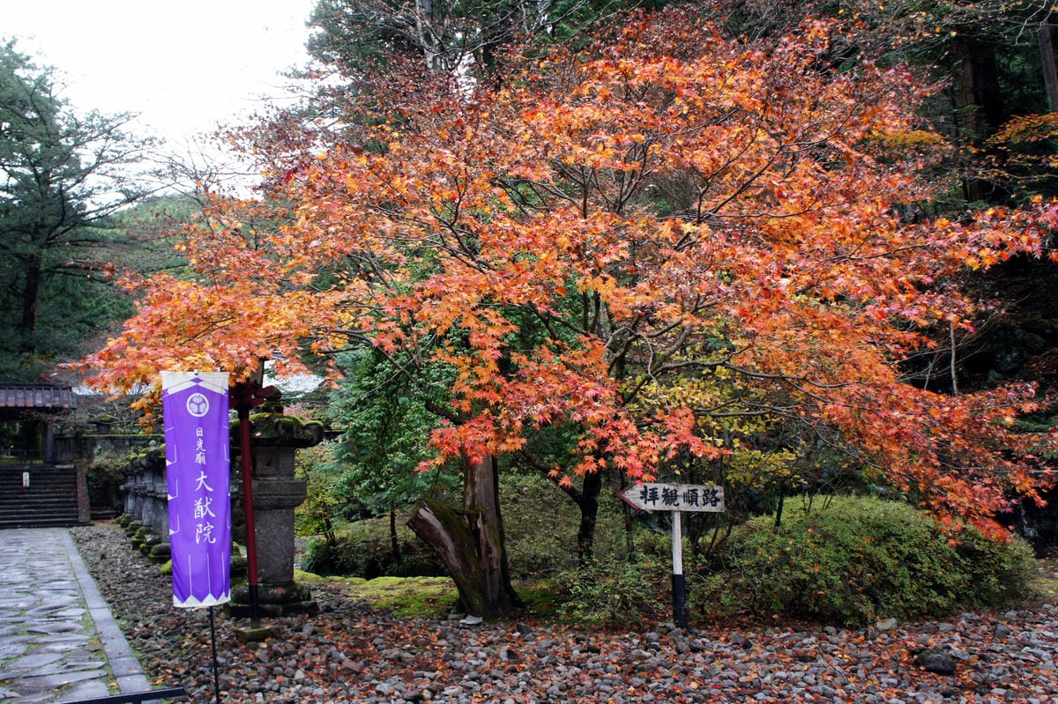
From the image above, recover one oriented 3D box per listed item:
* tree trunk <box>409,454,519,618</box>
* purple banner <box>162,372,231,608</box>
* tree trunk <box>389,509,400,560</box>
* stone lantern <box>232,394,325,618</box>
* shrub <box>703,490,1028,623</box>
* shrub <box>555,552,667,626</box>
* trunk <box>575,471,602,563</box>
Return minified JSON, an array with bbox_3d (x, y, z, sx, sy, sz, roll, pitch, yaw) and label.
[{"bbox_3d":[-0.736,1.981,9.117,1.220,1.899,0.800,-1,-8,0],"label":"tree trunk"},{"bbox_3d":[-2.219,0.908,5.329,0.430,1.559,0.060,-3,-8,-17],"label":"purple banner"},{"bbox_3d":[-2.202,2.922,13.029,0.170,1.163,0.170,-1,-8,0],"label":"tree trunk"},{"bbox_3d":[-2.993,1.702,9.379,1.100,2.579,1.100,4,-9,-32],"label":"stone lantern"},{"bbox_3d":[3.717,2.287,9.216,3.500,1.215,2.500,-2,-8,12],"label":"shrub"},{"bbox_3d":[0.865,2.532,8.609,1.150,0.627,0.950,-1,-8,0],"label":"shrub"},{"bbox_3d":[0.845,2.434,11.502,0.360,1.630,0.300,-1,-8,0],"label":"trunk"}]

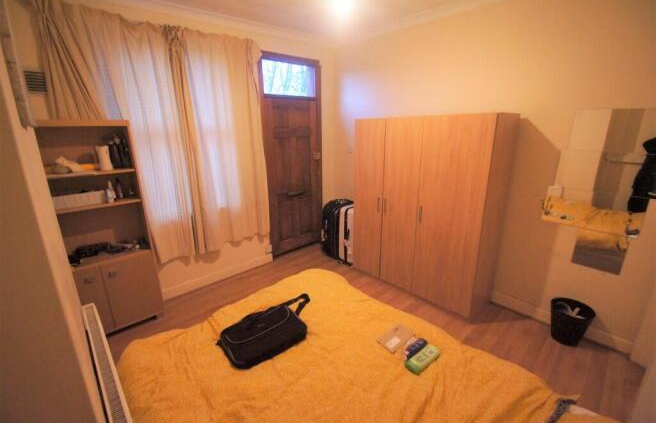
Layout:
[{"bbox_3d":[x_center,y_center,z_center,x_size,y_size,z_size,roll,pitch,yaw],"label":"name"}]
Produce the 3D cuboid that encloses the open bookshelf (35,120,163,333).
[{"bbox_3d":[-1.935,0.186,2.229,0.741,1.758,0.277,-14,20,-40],"label":"open bookshelf"}]

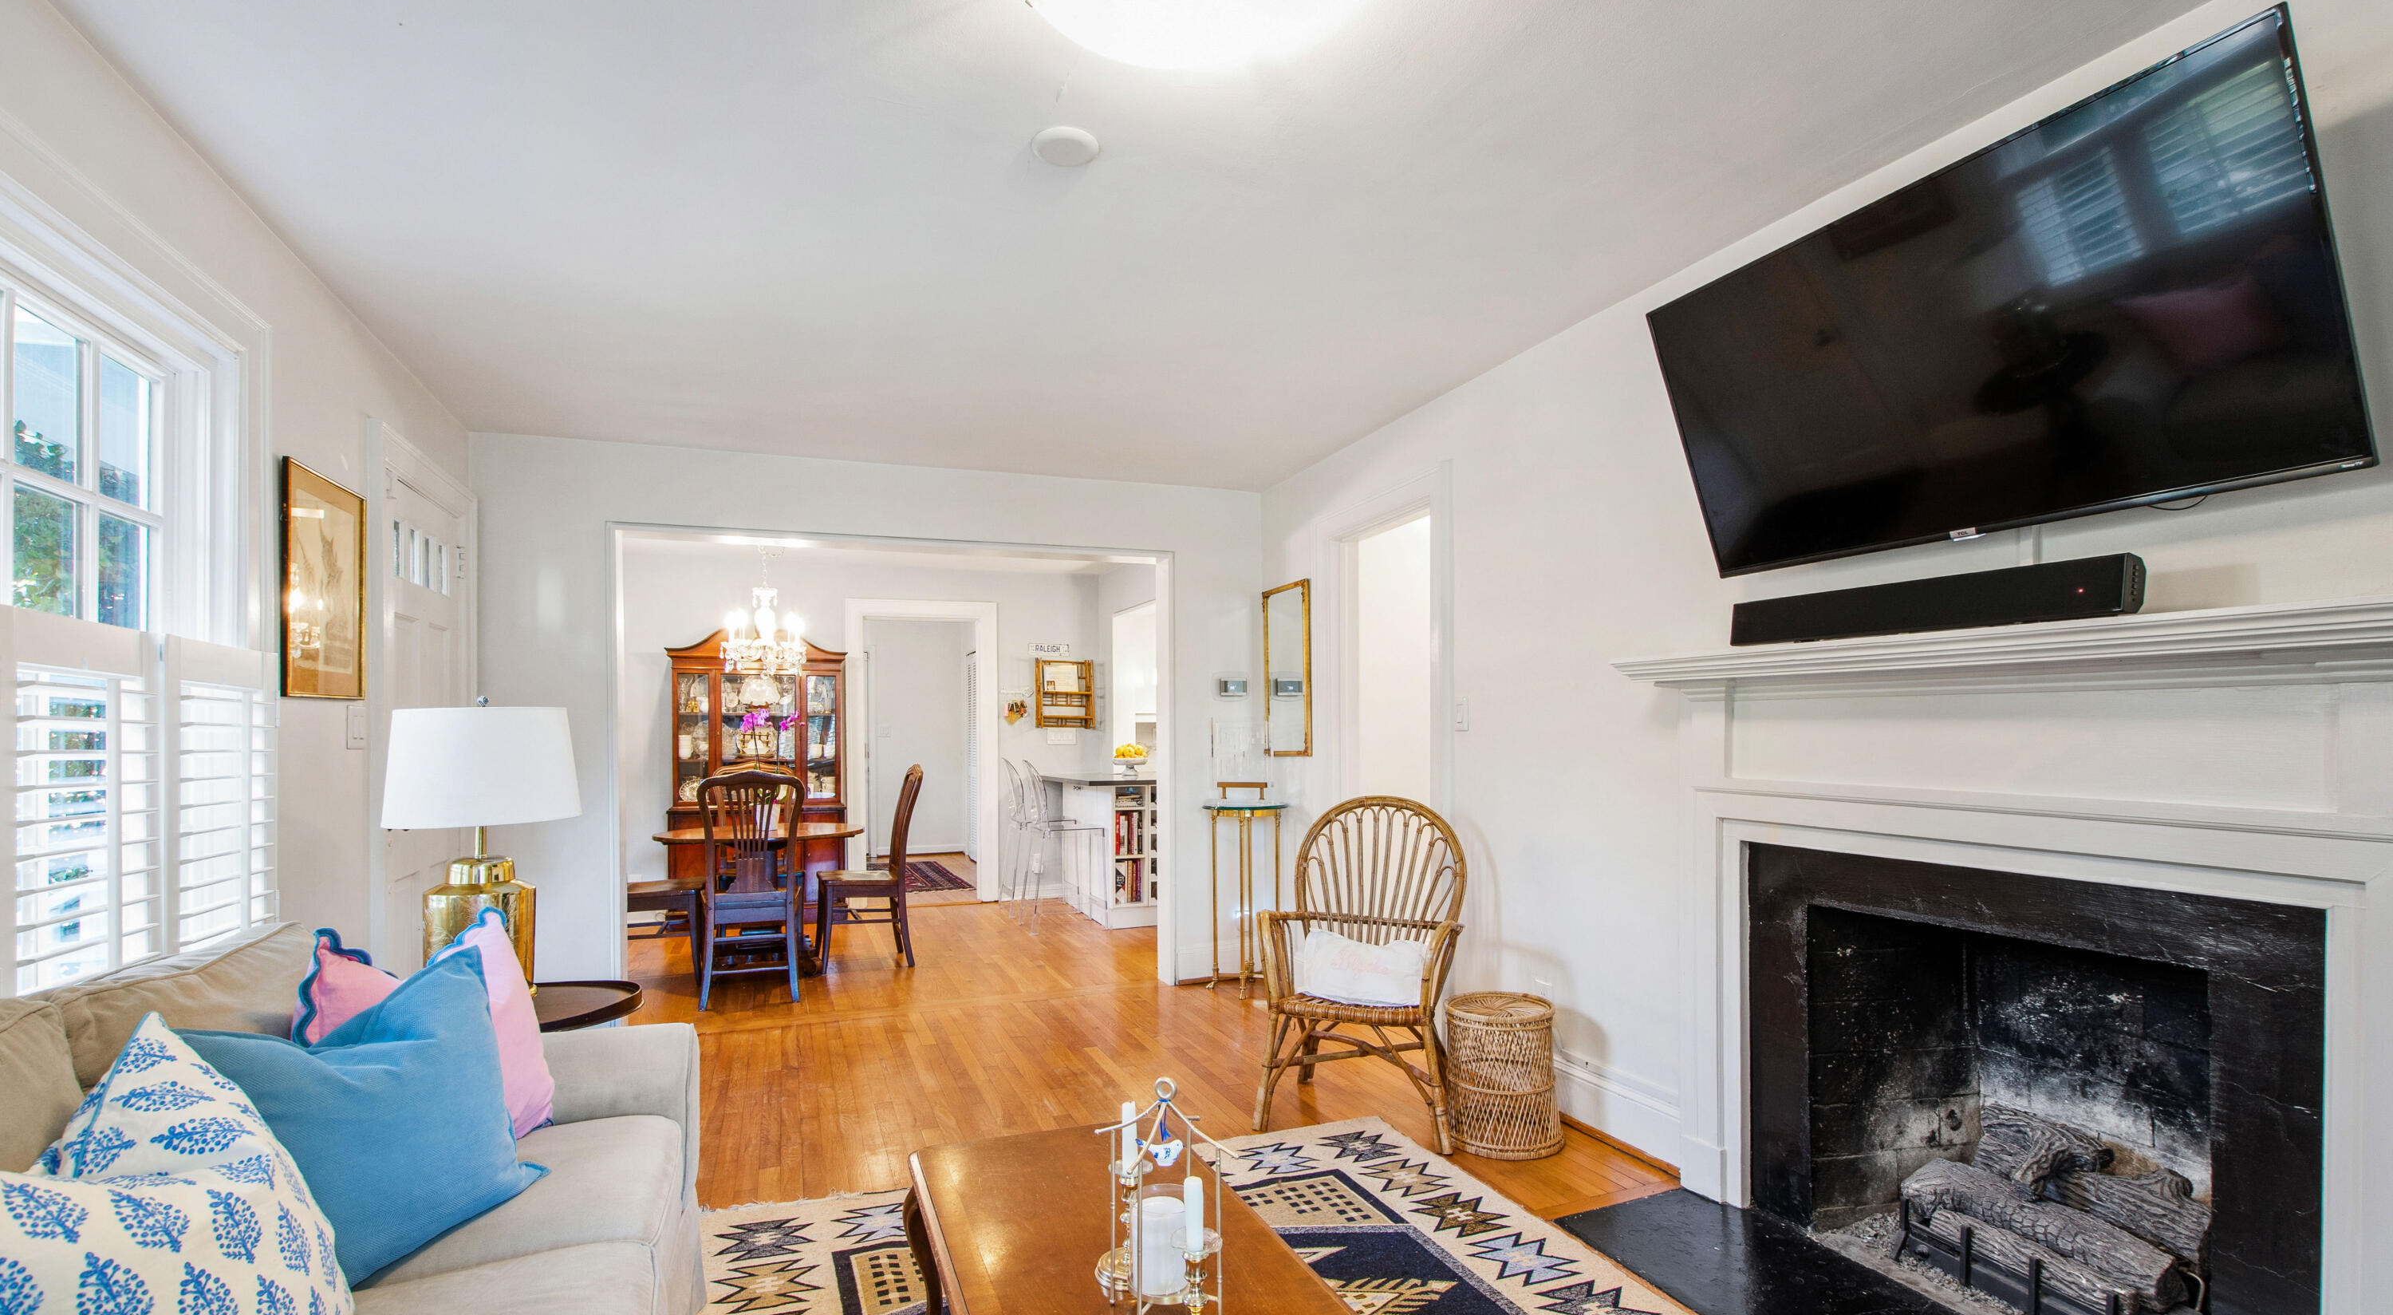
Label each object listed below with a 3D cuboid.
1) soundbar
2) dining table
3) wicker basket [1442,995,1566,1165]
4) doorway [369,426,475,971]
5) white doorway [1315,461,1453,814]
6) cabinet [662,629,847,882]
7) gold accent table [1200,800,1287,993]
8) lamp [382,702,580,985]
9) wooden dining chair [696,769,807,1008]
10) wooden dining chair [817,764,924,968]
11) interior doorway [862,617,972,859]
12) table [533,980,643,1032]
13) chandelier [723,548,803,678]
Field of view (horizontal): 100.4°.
[{"bbox_3d":[1.551,-0.111,2.176,0.085,0.108,0.800,1,-3,-23],"label":"soundbar"},{"bbox_3d":[-2.170,1.236,5.030,1.020,0.730,0.860,1,-3,-22],"label":"dining table"},{"bbox_3d":[0.944,1.272,3.060,0.350,0.400,0.350,0,-3,0],"label":"wicker basket"},{"bbox_3d":[-2.665,0.410,3.370,0.130,2.150,1.100,1,-3,-23],"label":"doorway"},{"bbox_3d":[0.820,0.410,4.200,0.140,2.180,1.020,1,-3,-23],"label":"white doorway"},{"bbox_3d":[-2.800,0.755,6.400,1.060,1.880,0.390,1,-3,-22],"label":"cabinet"},{"bbox_3d":[0.229,1.152,4.760,0.400,0.880,0.400,0,-3,0],"label":"gold accent table"},{"bbox_3d":[-1.700,0.475,2.370,0.400,0.710,0.400,1,-4,-21],"label":"lamp"},{"bbox_3d":[-2.110,1.075,4.760,0.480,1.030,0.540,1,-4,-21],"label":"wooden dining chair"},{"bbox_3d":[-1.745,1.106,5.300,0.500,1.030,0.460,1,-3,-22],"label":"wooden dining chair"},{"bbox_3d":[-1.965,0.720,7.020,0.820,2.020,0.130,1,-3,-22],"label":"interior doorway"},{"bbox_3d":[-1.600,1.120,2.390,0.470,0.600,0.470,1,-4,-21],"label":"table"},{"bbox_3d":[-2.300,-0.240,5.300,0.420,0.710,0.420,1,-4,-21],"label":"chandelier"}]

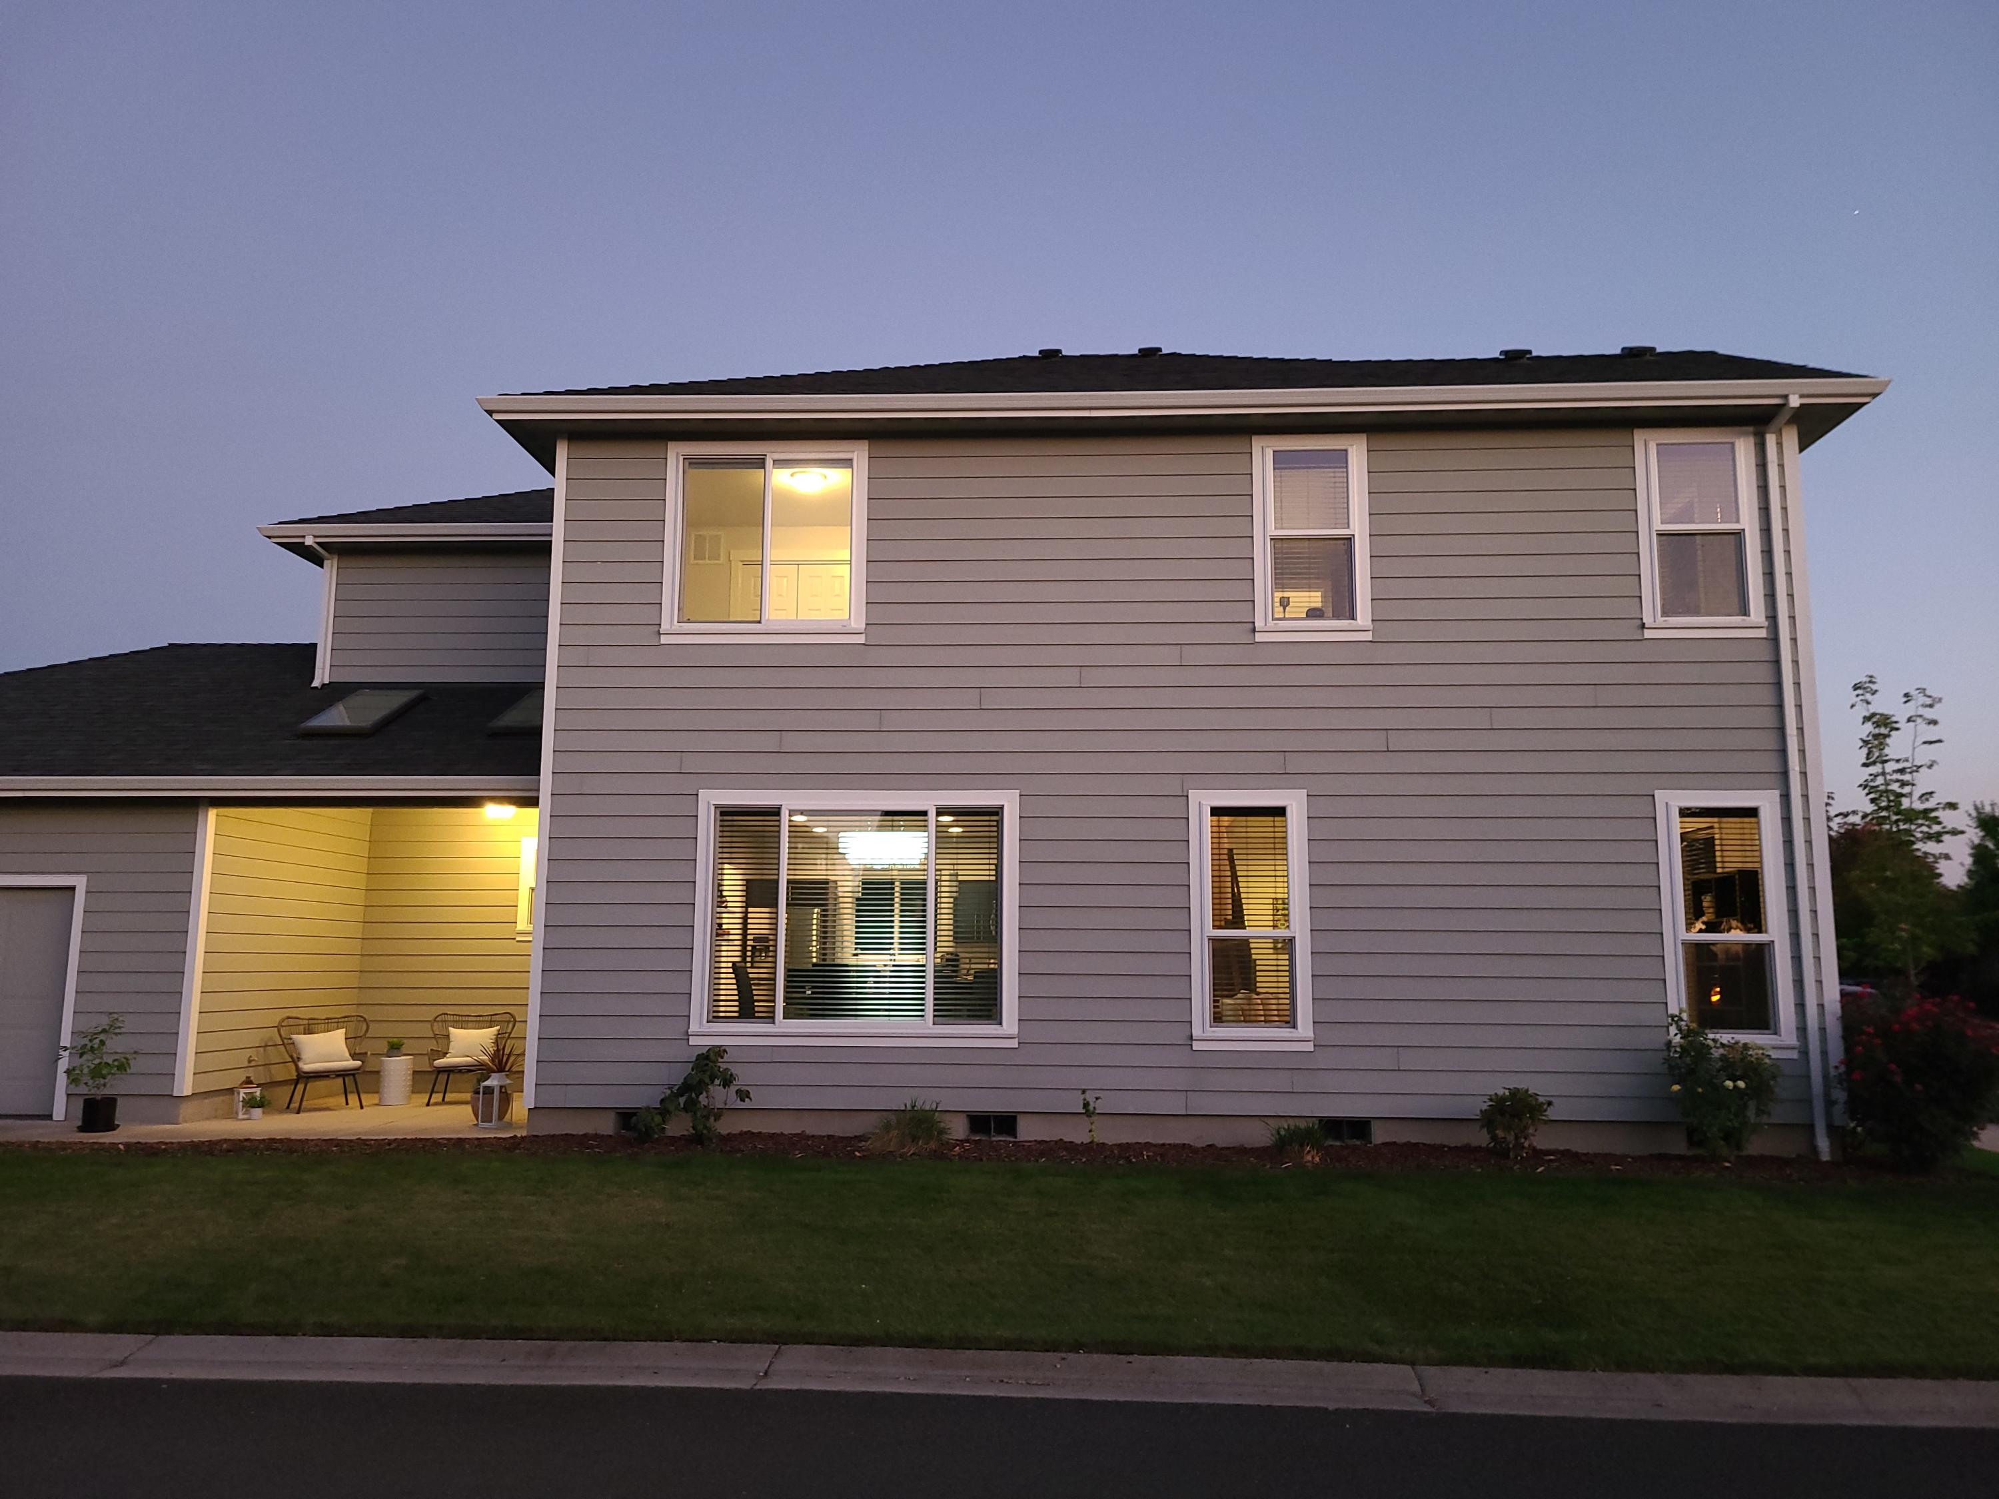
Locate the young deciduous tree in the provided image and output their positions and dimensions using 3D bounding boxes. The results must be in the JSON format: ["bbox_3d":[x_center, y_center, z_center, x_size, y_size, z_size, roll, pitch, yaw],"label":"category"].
[{"bbox_3d":[9.944,1.588,16.453,1.536,4.854,1.600,0,-9,3],"label":"young deciduous tree"}]

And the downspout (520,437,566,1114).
[{"bbox_3d":[-3.760,0.138,12.438,0.100,5.590,0.100,0,-9,3],"label":"downspout"}]

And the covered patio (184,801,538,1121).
[{"bbox_3d":[-5.457,2.104,14.810,3.550,2.860,3.410,0,-9,3],"label":"covered patio"}]

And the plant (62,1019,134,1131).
[{"bbox_3d":[-7.785,2.799,12.949,0.634,0.959,0.580,0,-9,3],"label":"plant"}]

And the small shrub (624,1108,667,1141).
[{"bbox_3d":[-2.705,2.872,11.508,0.318,0.260,0.300,0,-9,3],"label":"small shrub"}]

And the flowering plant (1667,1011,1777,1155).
[{"bbox_3d":[5.350,2.487,11.112,0.822,1.010,0.800,0,-9,3],"label":"flowering plant"}]

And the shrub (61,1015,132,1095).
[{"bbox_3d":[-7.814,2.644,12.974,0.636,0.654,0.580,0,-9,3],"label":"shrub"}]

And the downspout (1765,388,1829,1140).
[{"bbox_3d":[6.293,0.196,11.618,0.135,5.870,0.520,0,-9,3],"label":"downspout"}]

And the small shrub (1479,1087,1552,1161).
[{"bbox_3d":[3.826,2.772,11.129,0.508,0.526,0.520,0,-9,3],"label":"small shrub"}]

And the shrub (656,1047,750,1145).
[{"bbox_3d":[-2.267,2.646,11.468,0.714,0.712,0.620,0,-9,3],"label":"shrub"}]

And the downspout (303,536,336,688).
[{"bbox_3d":[-7.289,-1.462,15.931,0.140,1.500,0.520,0,-9,3],"label":"downspout"}]

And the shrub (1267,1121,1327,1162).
[{"bbox_3d":[2.185,2.871,10.998,0.429,0.292,0.440,0,-9,3],"label":"shrub"}]

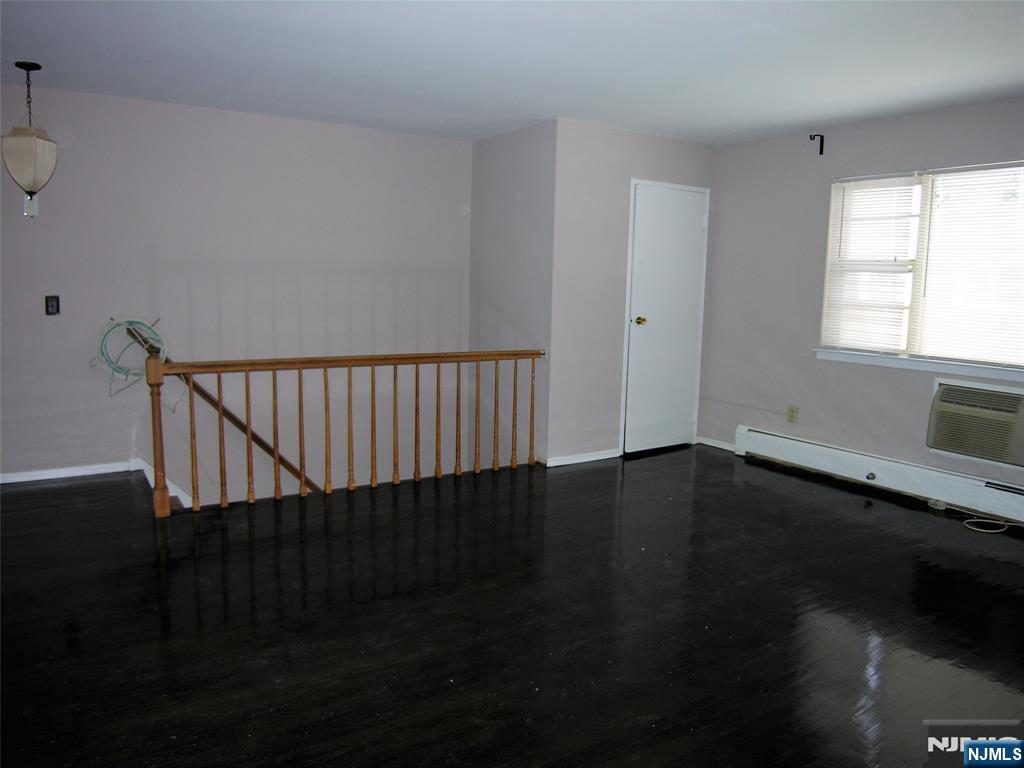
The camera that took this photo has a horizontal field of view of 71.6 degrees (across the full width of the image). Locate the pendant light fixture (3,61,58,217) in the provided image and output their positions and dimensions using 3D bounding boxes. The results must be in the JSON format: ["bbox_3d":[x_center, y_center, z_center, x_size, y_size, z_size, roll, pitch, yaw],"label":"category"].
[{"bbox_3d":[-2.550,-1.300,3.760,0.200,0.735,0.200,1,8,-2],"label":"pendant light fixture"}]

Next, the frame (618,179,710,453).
[{"bbox_3d":[1.208,-0.488,5.562,0.825,2.074,0.070,-4,10,-32],"label":"frame"}]

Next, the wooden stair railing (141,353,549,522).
[{"bbox_3d":[-0.867,0.198,4.533,2.588,0.924,0.085,-4,10,-32],"label":"wooden stair railing"}]

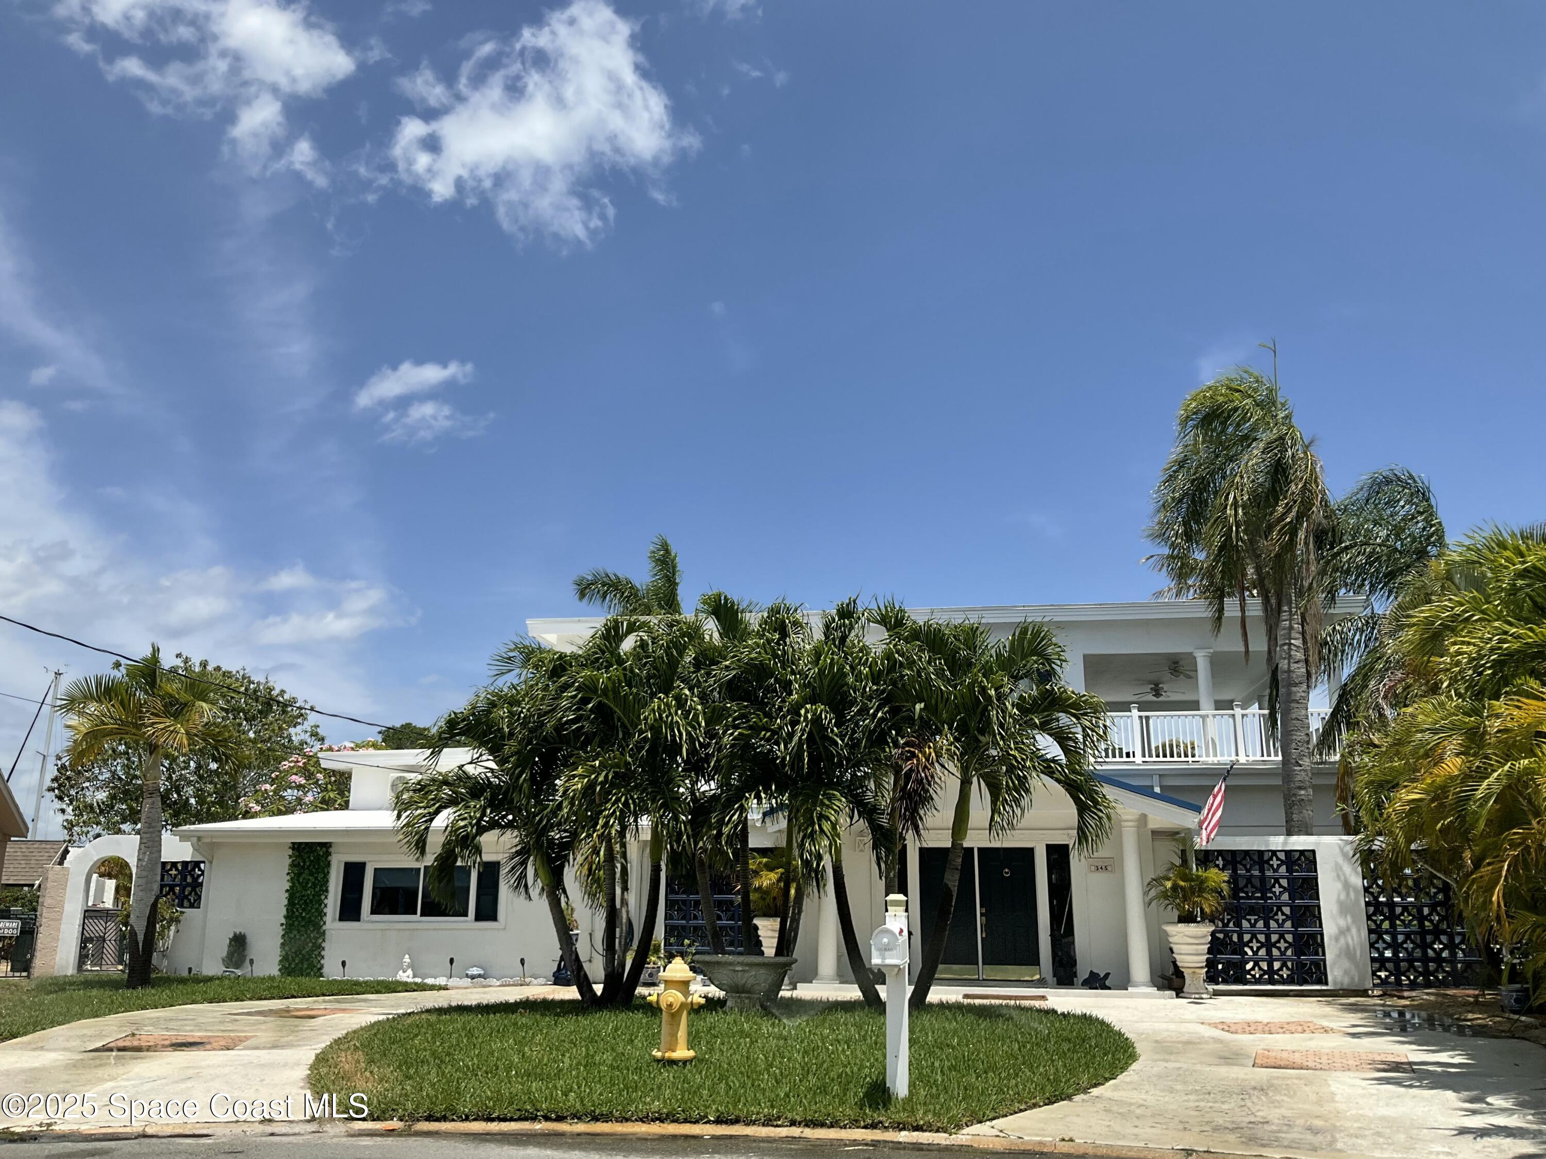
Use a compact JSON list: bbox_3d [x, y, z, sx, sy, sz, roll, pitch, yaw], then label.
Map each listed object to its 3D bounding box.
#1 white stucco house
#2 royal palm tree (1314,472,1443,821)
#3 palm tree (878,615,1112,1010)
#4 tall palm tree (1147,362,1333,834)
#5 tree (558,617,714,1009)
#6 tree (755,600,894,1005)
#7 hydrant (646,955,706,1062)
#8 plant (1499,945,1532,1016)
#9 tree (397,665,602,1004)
[{"bbox_3d":[0.138,4.484,25.805,21.000,6.600,11.300,-2,-14,8],"label":"white stucco house"},{"bbox_3d":[11.080,2.399,23.087,2.886,9.316,2.886,0,-14,0],"label":"royal palm tree"},{"bbox_3d":[2.802,2.829,16.230,2.966,4.884,2.669,0,-14,0],"label":"palm tree"},{"bbox_3d":[8.196,1.328,22.198,3.435,10.924,3.435,0,-14,0],"label":"tall palm tree"},{"bbox_3d":[-1.776,2.808,16.440,2.207,4.860,2.207,0,-14,0],"label":"tree"},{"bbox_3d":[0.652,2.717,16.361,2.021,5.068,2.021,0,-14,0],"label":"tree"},{"bbox_3d":[-0.792,3.499,10.581,0.470,0.810,0.380,-2,-15,10],"label":"hydrant"},{"bbox_3d":[9.447,5.091,16.428,0.419,0.850,0.419,0,-14,0],"label":"plant"},{"bbox_3d":[-3.465,3.130,16.250,2.598,4.183,2.468,0,-14,0],"label":"tree"}]

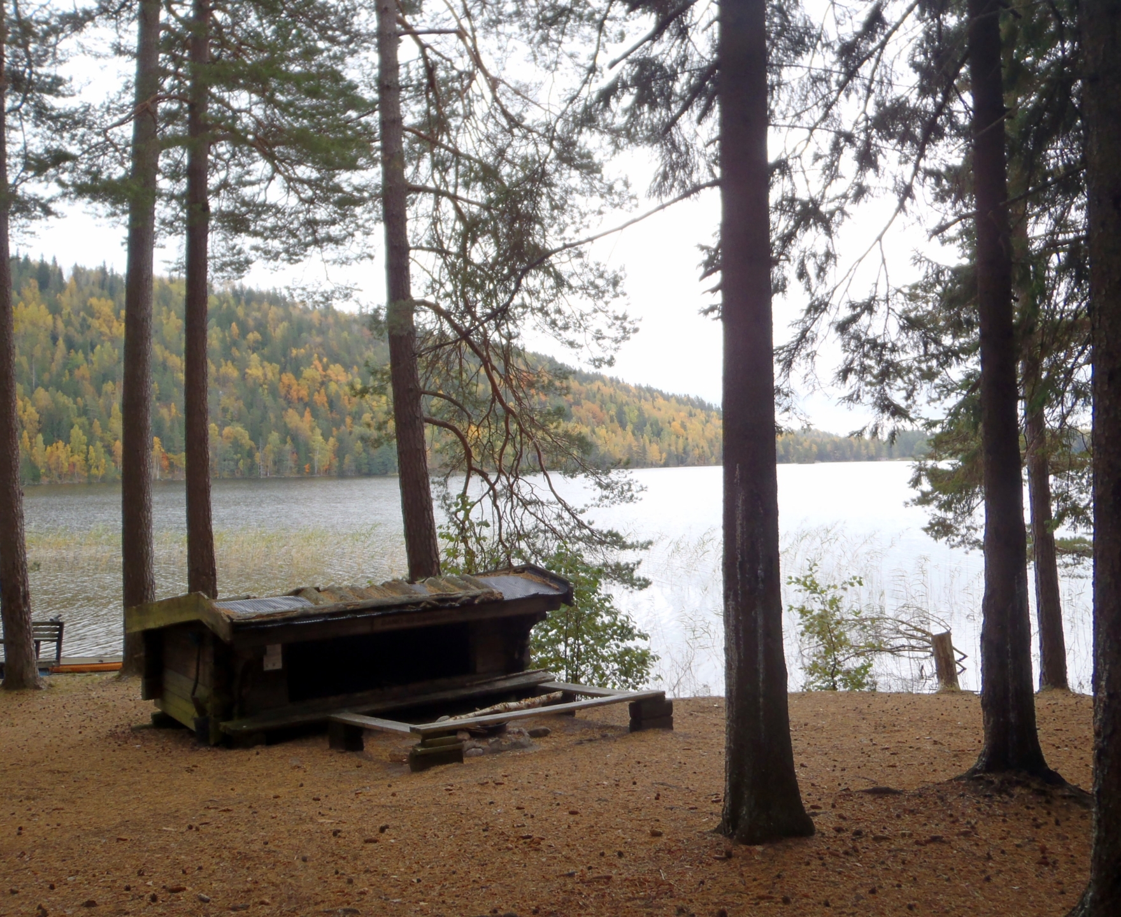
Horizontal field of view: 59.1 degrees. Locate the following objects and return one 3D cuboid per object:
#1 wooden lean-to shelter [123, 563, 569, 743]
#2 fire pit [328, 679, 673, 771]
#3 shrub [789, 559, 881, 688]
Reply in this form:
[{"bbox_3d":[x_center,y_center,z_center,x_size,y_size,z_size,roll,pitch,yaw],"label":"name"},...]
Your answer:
[{"bbox_3d":[-2.830,2.300,13.250,4.600,1.650,3.600,0,0,-39],"label":"wooden lean-to shelter"},{"bbox_3d":[-0.600,2.830,10.750,3.200,0.450,1.500,0,0,-33],"label":"fire pit"},{"bbox_3d":[3.850,2.380,13.900,1.250,1.850,1.100,0,0,0],"label":"shrub"}]

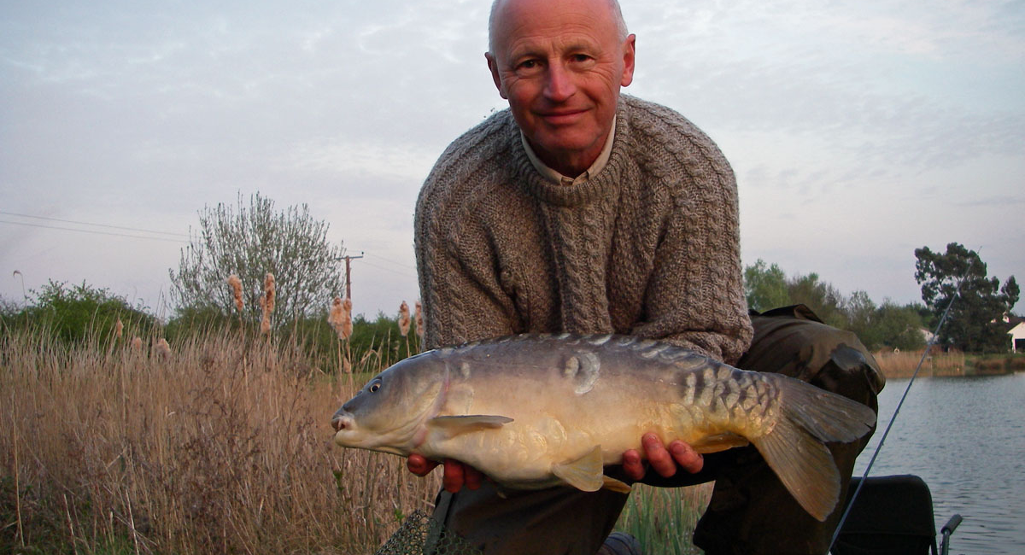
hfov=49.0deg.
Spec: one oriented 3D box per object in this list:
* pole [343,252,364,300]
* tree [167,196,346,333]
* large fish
[{"bbox_3d":[-10.100,2.600,70.000,1.900,7.900,0.300,-3,-5,22],"label":"pole"},{"bbox_3d":[-6.800,0.470,30.000,4.700,5.400,4.700,-1,-5,0],"label":"tree"},{"bbox_3d":[0.092,0.145,1.130,0.550,0.190,0.110,2,-5,0],"label":"large fish"}]

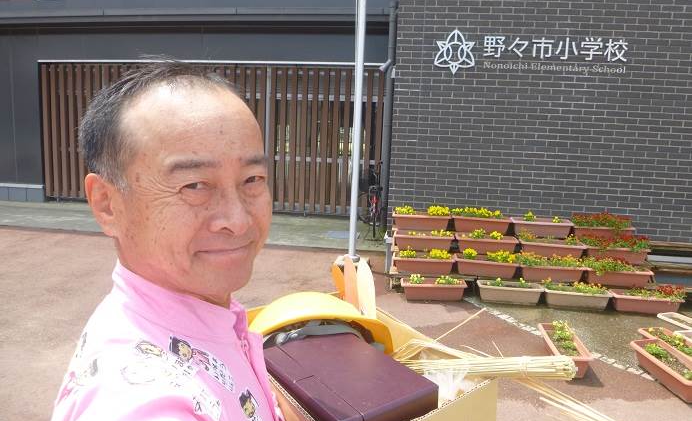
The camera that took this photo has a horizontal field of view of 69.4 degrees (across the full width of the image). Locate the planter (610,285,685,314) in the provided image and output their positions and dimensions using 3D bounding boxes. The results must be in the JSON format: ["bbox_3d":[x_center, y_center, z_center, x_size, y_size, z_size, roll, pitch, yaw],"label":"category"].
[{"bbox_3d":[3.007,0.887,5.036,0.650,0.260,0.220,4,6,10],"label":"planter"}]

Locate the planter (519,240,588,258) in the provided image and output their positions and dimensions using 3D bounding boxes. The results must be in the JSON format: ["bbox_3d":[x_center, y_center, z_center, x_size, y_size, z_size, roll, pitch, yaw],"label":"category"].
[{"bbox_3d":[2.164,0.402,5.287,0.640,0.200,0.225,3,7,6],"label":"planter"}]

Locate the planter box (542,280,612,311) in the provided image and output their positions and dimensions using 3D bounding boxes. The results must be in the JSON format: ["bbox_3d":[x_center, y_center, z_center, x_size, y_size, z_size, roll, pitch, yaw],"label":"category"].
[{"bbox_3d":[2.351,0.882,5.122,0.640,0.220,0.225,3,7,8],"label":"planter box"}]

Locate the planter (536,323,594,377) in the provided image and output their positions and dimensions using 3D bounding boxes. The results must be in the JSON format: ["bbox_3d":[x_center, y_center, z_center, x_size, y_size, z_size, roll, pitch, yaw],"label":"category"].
[{"bbox_3d":[1.650,1.052,3.803,0.240,0.175,0.650,4,8,11],"label":"planter"}]

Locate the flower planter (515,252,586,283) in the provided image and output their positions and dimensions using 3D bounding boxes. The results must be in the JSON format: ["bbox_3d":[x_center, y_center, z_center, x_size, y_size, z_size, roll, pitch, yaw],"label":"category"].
[{"bbox_3d":[2.118,0.596,5.211,0.650,0.270,0.220,3,6,6],"label":"flower planter"}]

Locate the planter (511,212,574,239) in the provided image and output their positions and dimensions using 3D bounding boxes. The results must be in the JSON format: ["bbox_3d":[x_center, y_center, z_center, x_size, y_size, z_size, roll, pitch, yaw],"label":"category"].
[{"bbox_3d":[2.176,0.195,5.576,0.650,0.175,0.240,3,8,9],"label":"planter"}]

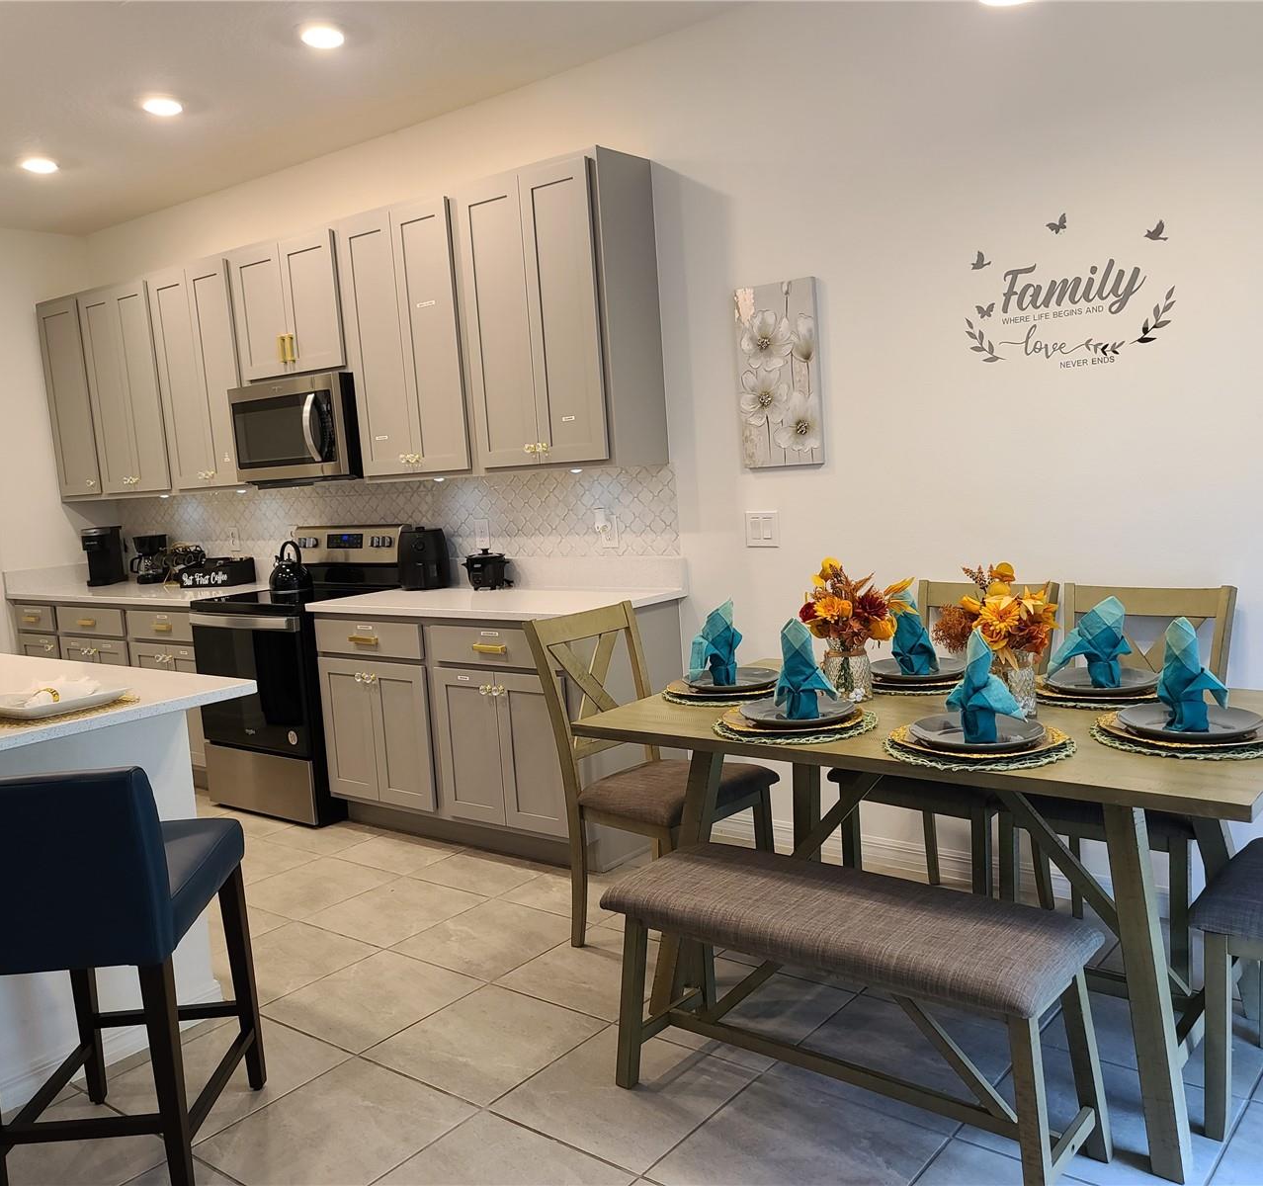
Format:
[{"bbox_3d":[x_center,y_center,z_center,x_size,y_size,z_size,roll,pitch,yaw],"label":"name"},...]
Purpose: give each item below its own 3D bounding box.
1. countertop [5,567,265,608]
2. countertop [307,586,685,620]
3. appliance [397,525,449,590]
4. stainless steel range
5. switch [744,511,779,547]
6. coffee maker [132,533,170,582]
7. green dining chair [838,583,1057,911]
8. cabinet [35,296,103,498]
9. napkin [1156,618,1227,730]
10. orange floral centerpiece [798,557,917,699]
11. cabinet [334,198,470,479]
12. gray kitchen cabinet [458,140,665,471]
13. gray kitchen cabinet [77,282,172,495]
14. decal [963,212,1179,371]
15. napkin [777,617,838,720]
[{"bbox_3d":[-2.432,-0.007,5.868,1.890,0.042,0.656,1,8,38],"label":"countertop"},{"bbox_3d":[-0.543,0.037,4.365,1.370,0.037,0.656,1,8,38],"label":"countertop"},{"bbox_3d":[-0.878,-0.145,4.807,0.185,0.262,0.210,-4,7,1],"label":"appliance"},{"bbox_3d":[-1.402,0.325,5.027,0.765,1.175,0.690,1,8,38],"label":"stainless steel range"},{"bbox_3d":[0.453,-0.220,3.964,0.125,0.121,0.010,1,9,38],"label":"switch"},{"bbox_3d":[-2.624,-0.185,6.221,0.180,0.260,0.150,-10,9,-43],"label":"coffee maker"},{"bbox_3d":[0.918,0.478,3.318,0.550,0.960,0.470,-10,9,-43],"label":"green dining chair"},{"bbox_3d":[-2.948,-1.048,6.309,0.490,1.060,0.335,1,8,38],"label":"cabinet"},{"bbox_3d":[1.131,0.162,2.305,0.135,0.225,0.100,0,8,33],"label":"napkin"},{"bbox_3d":[0.584,0.086,2.949,0.285,0.345,0.263,1,8,37],"label":"orange floral centerpiece"},{"bbox_3d":[-0.782,-0.999,4.588,0.671,1.068,0.326,1,9,38],"label":"cabinet"},{"bbox_3d":[-0.257,-0.987,4.181,0.659,1.068,0.326,1,9,38],"label":"gray kitchen cabinet"},{"bbox_3d":[-2.490,-1.044,5.944,0.670,1.060,0.325,1,8,37],"label":"gray kitchen cabinet"},{"bbox_3d":[1.220,-0.846,3.224,0.600,0.440,0.008,1,8,38],"label":"decal"},{"bbox_3d":[0.398,0.181,2.679,0.150,0.220,0.095,0,8,33],"label":"napkin"}]

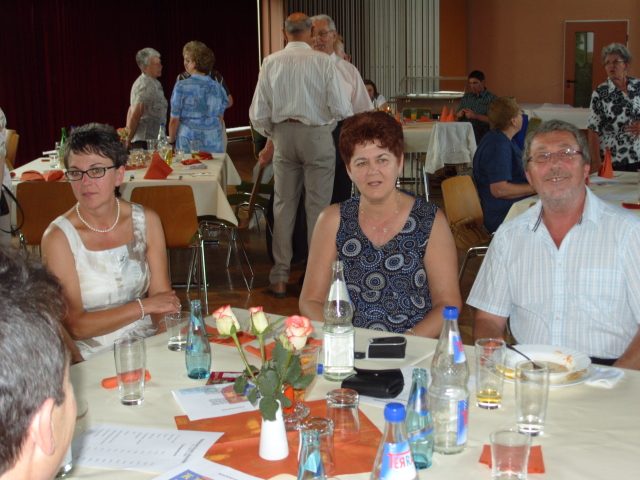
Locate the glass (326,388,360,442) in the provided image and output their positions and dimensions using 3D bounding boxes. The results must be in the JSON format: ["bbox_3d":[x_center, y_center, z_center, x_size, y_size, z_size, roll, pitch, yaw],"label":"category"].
[{"bbox_3d":[0.048,0.362,1.904,0.072,0.092,0.072,-1,11,0],"label":"glass"}]

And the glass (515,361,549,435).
[{"bbox_3d":[0.420,0.315,1.834,0.064,0.137,0.064,-1,10,0],"label":"glass"}]

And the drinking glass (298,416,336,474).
[{"bbox_3d":[-0.006,0.392,1.759,0.071,0.091,0.071,-1,11,0],"label":"drinking glass"}]

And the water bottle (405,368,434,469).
[{"bbox_3d":[0.189,0.340,1.761,0.060,0.189,0.060,-1,11,0],"label":"water bottle"}]

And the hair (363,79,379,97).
[{"bbox_3d":[0.603,-1.852,11.300,0.200,0.240,0.220,4,12,22],"label":"hair"}]

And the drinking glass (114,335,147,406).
[{"bbox_3d":[-0.430,0.298,2.106,0.072,0.149,0.072,-1,11,0],"label":"drinking glass"}]

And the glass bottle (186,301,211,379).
[{"bbox_3d":[-0.293,0.237,2.214,0.062,0.184,0.062,-5,11,-17],"label":"glass bottle"}]

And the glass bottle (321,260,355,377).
[{"bbox_3d":[0.042,0.190,2.171,0.074,0.278,0.074,-1,10,0],"label":"glass bottle"}]

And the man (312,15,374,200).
[{"bbox_3d":[0.057,-0.586,6.154,0.540,1.776,0.360,7,13,38],"label":"man"}]

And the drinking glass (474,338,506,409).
[{"bbox_3d":[0.364,0.288,1.979,0.065,0.139,0.065,-1,10,0],"label":"drinking glass"}]

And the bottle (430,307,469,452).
[{"bbox_3d":[0.246,0.264,1.751,0.075,0.276,0.075,2,11,17],"label":"bottle"}]

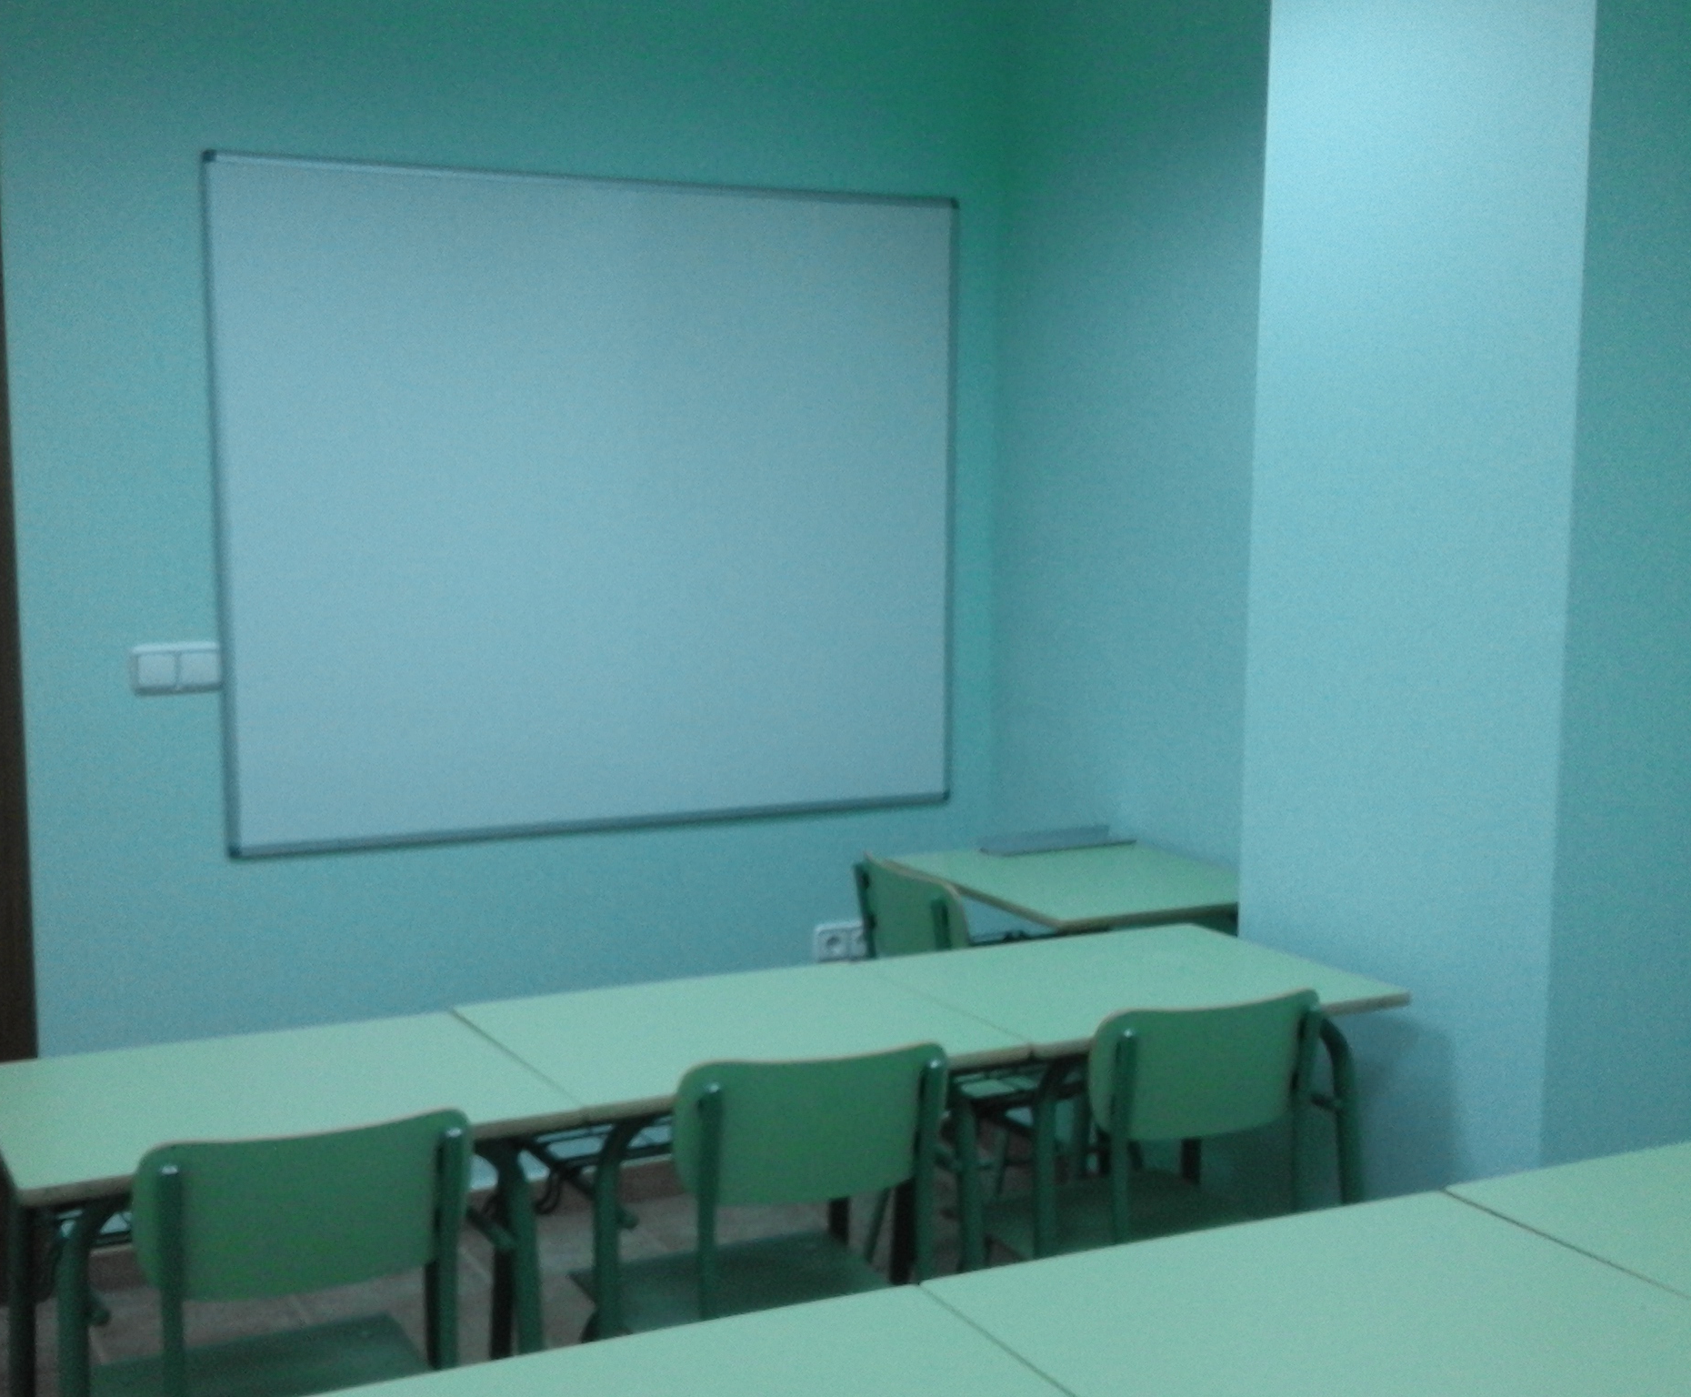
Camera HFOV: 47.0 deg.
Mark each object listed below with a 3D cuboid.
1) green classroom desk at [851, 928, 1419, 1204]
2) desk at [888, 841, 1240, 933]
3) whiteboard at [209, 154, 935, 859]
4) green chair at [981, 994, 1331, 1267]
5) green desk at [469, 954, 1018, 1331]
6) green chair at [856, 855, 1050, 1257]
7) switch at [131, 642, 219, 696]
[{"bbox_3d":[0.398,0.775,2.827,0.600,0.755,0.485,-3,7,-24],"label":"green classroom desk"},{"bbox_3d":[0.438,0.694,3.463,0.510,0.770,0.585,-3,7,-24],"label":"desk"},{"bbox_3d":[-0.442,-0.368,3.774,1.477,1.254,0.025,-3,7,-24],"label":"whiteboard"},{"bbox_3d":[0.364,0.770,2.625,0.380,0.810,0.480,-3,7,-25],"label":"green chair"},{"bbox_3d":[-0.143,0.802,2.572,0.600,0.755,0.485,-3,7,-24],"label":"green desk"},{"bbox_3d":[0.289,0.682,3.388,0.480,0.810,0.385,-3,7,-24],"label":"green chair"},{"bbox_3d":[-1.191,-0.053,3.472,0.157,0.086,0.015,-3,7,-24],"label":"switch"}]

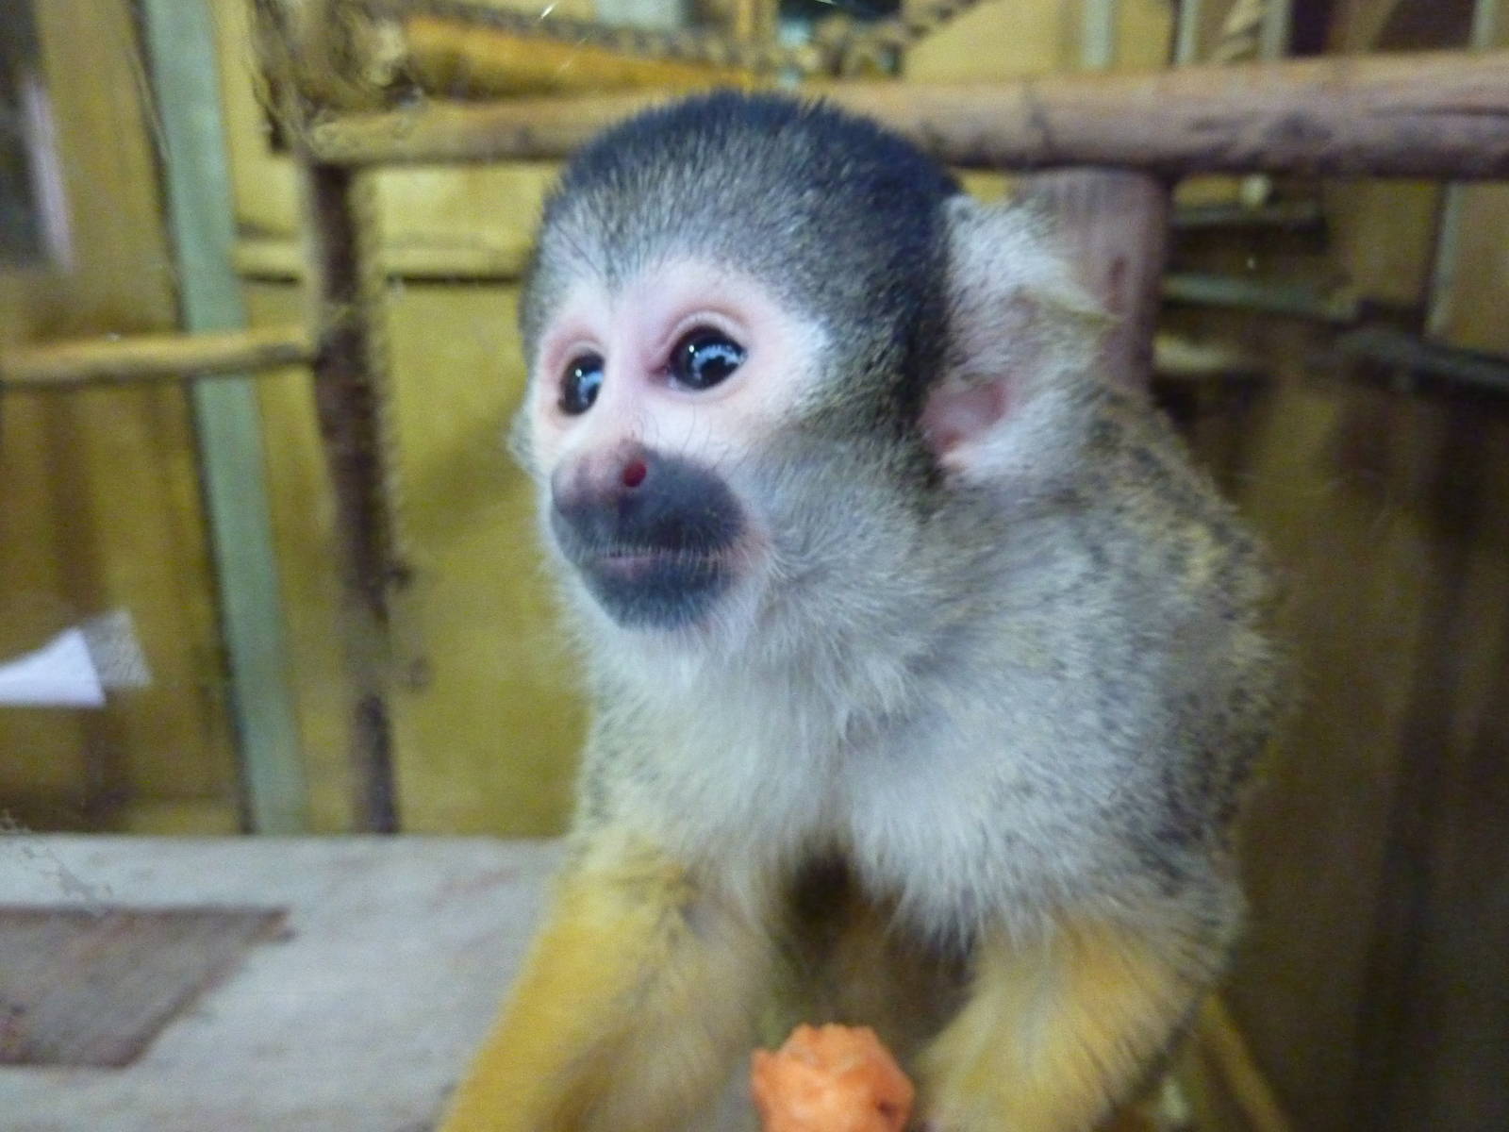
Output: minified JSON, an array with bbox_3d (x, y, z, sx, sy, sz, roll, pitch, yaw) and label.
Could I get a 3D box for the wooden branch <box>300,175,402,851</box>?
[{"bbox_3d":[-0.309,-0.022,0.853,0.055,0.560,0.052,1,13,0],"label":"wooden branch"}]

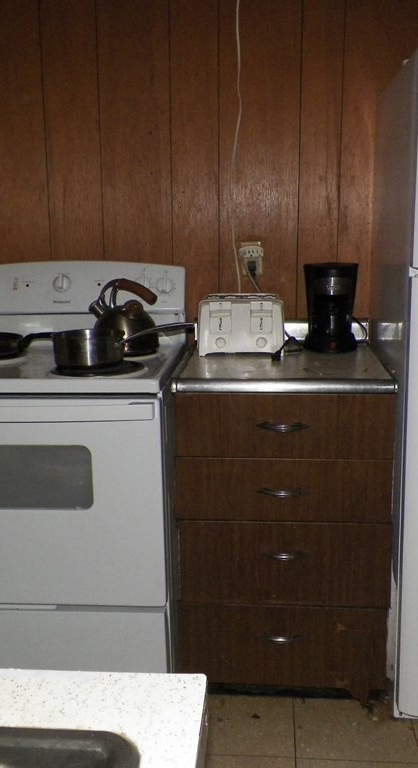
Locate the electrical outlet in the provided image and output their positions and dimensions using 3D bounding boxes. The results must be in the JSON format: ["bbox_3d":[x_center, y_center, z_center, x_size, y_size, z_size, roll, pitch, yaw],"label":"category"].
[{"bbox_3d":[0.137,-0.404,2.377,0.076,0.110,0.030,0,11,5],"label":"electrical outlet"}]

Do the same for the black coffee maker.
[{"bbox_3d":[0.367,-0.237,2.260,0.165,0.260,0.200,0,11,5],"label":"black coffee maker"}]

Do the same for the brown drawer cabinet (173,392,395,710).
[{"bbox_3d":[0.215,0.389,2.194,0.545,0.875,0.630,0,11,5],"label":"brown drawer cabinet"}]

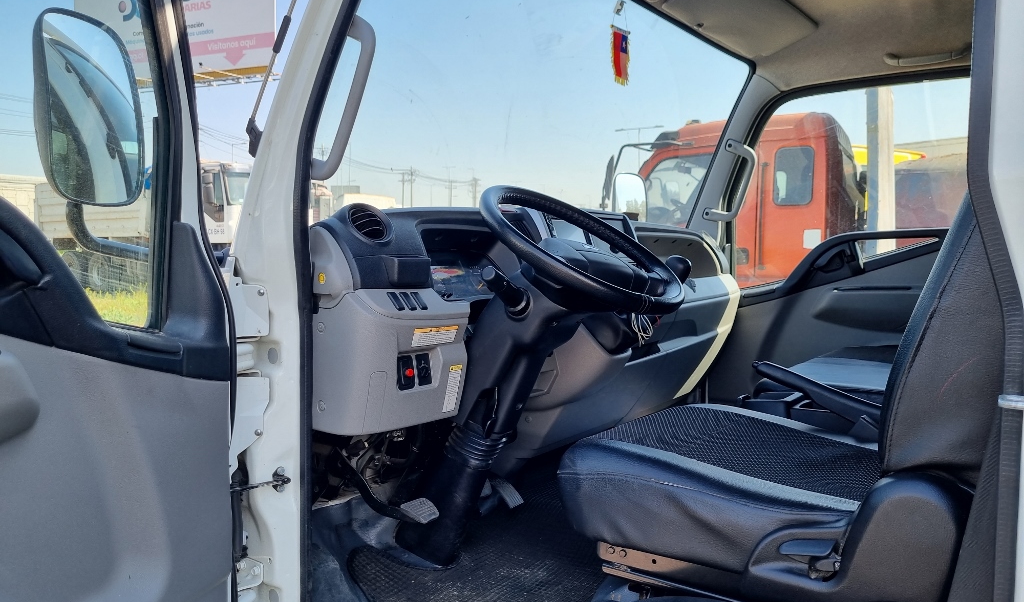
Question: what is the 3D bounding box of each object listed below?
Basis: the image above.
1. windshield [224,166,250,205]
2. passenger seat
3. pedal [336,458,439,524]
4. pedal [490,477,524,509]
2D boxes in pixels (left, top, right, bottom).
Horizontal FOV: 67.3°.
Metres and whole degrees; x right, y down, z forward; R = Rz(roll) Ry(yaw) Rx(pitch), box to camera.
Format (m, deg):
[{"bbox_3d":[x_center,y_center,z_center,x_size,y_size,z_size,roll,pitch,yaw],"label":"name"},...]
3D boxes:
[{"bbox_3d":[-6.221,-2.750,18.800,0.320,0.850,2.100,2,5,26],"label":"windshield"},{"bbox_3d":[1.051,-0.038,1.825,0.620,0.750,0.640,3,5,33],"label":"passenger seat"},{"bbox_3d":[-0.232,0.350,1.475,0.200,0.170,0.170,3,5,33],"label":"pedal"},{"bbox_3d":[-0.002,0.434,1.749,0.090,0.080,0.070,3,5,33],"label":"pedal"}]

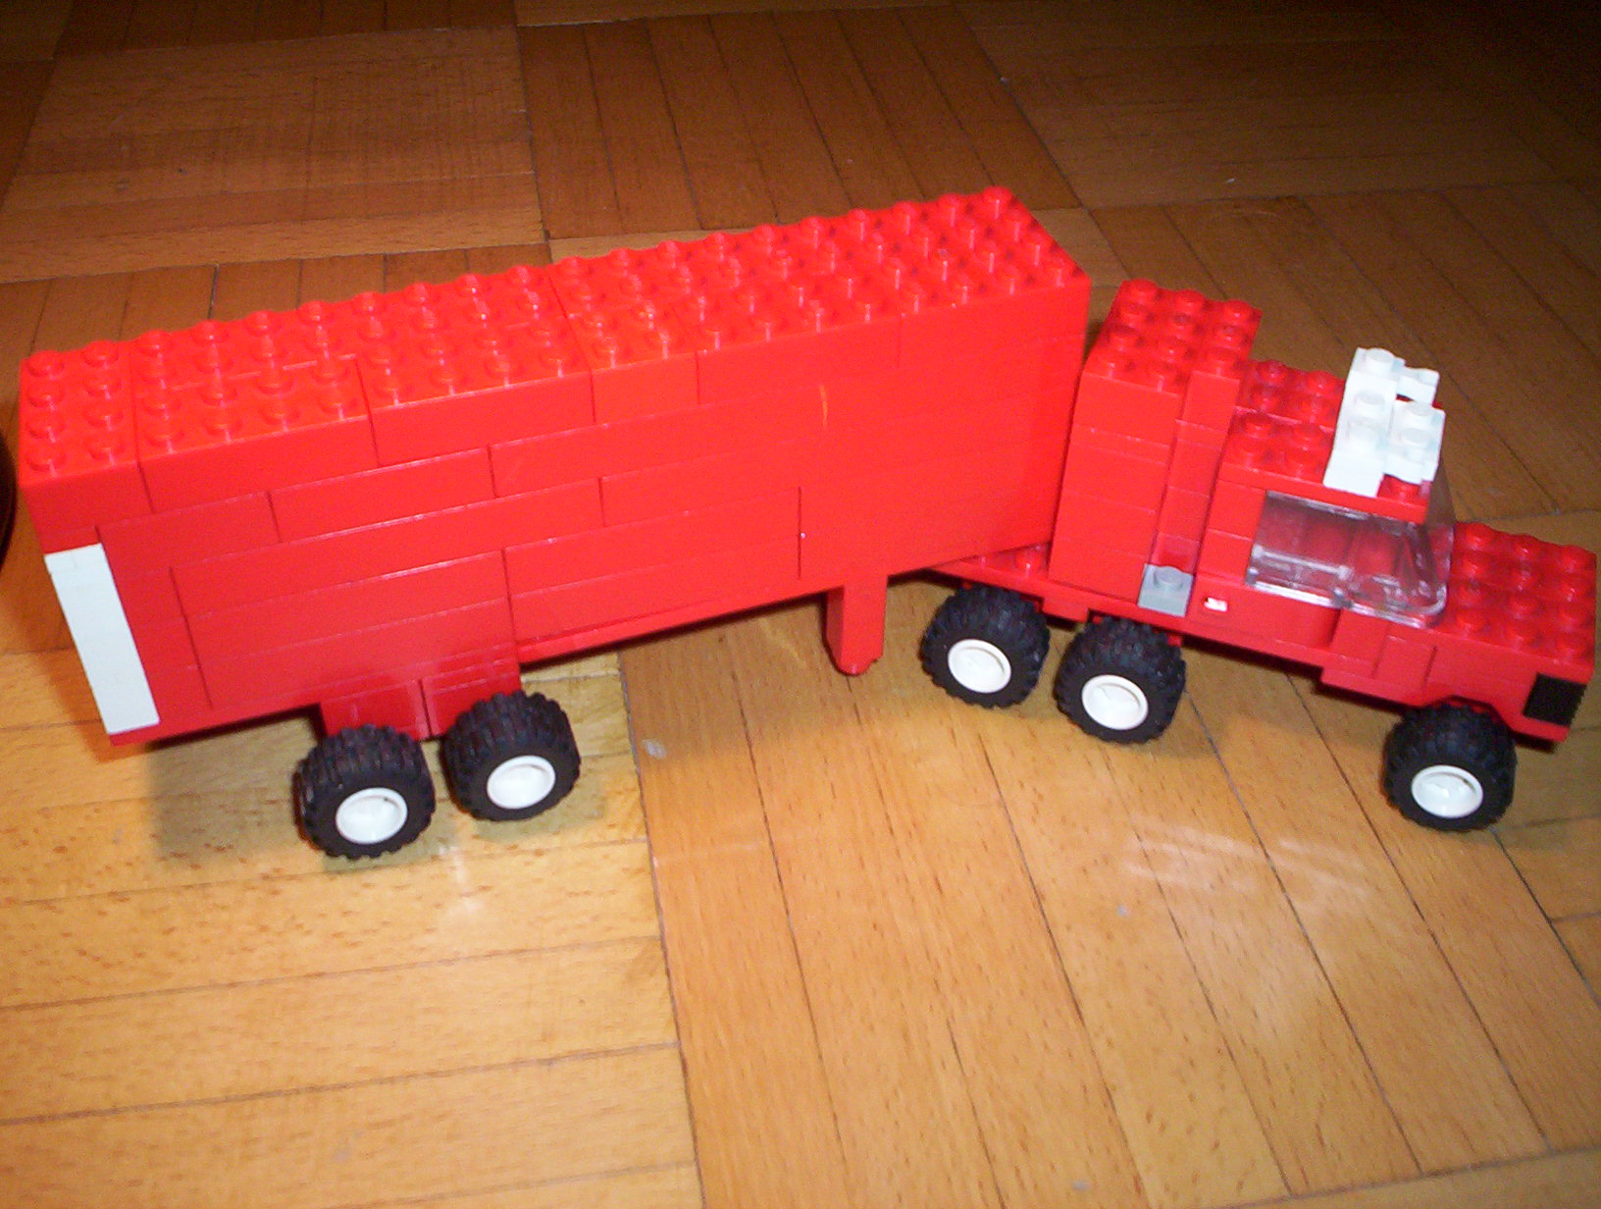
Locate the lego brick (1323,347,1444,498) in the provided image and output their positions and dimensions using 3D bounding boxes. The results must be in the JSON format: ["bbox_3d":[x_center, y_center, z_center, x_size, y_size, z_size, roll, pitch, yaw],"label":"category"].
[{"bbox_3d":[0.094,-0.030,0.282,0.015,0.008,0.032,14,41,14],"label":"lego brick"}]

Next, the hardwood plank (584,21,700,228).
[{"bbox_3d":[-0.045,-0.132,0.488,0.019,0.008,0.133,-6,42,-7],"label":"hardwood plank"}]

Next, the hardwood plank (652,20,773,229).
[{"bbox_3d":[-0.026,-0.134,0.491,0.019,0.008,0.133,-6,42,-8],"label":"hardwood plank"}]

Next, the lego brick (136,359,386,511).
[{"bbox_3d":[-0.078,-0.025,0.251,0.032,0.011,0.016,-13,43,-14],"label":"lego brick"}]

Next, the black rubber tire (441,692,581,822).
[{"bbox_3d":[-0.048,0.025,0.292,0.021,0.021,0.012,-11,42,-15],"label":"black rubber tire"}]

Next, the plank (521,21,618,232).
[{"bbox_3d":[-0.067,-0.135,0.506,0.020,0.008,0.140,-5,41,-9],"label":"plank"}]

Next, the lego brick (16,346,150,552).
[{"bbox_3d":[-0.104,-0.024,0.255,0.016,0.013,0.032,-12,42,-13],"label":"lego brick"}]

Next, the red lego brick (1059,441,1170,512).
[{"bbox_3d":[0.056,-0.029,0.296,0.016,0.010,0.026,15,41,14],"label":"red lego brick"}]

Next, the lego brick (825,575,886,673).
[{"bbox_3d":[0.010,0.001,0.309,0.008,0.021,0.008,-12,42,-13],"label":"lego brick"}]

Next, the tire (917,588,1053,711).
[{"bbox_3d":[0.034,0.007,0.316,0.021,0.021,0.012,14,41,14],"label":"tire"}]

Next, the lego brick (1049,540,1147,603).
[{"bbox_3d":[0.056,-0.014,0.309,0.016,0.011,0.026,14,41,14],"label":"lego brick"}]

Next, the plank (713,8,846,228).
[{"bbox_3d":[-0.007,-0.136,0.493,0.019,0.008,0.133,-6,42,-8],"label":"plank"}]

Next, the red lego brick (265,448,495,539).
[{"bbox_3d":[-0.063,-0.020,0.264,0.032,0.010,0.013,-12,42,-14],"label":"red lego brick"}]

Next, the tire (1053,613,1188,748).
[{"bbox_3d":[0.057,0.013,0.310,0.021,0.021,0.012,14,41,14],"label":"tire"}]

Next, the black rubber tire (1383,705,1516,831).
[{"bbox_3d":[0.110,0.027,0.295,0.021,0.021,0.012,14,41,14],"label":"black rubber tire"}]

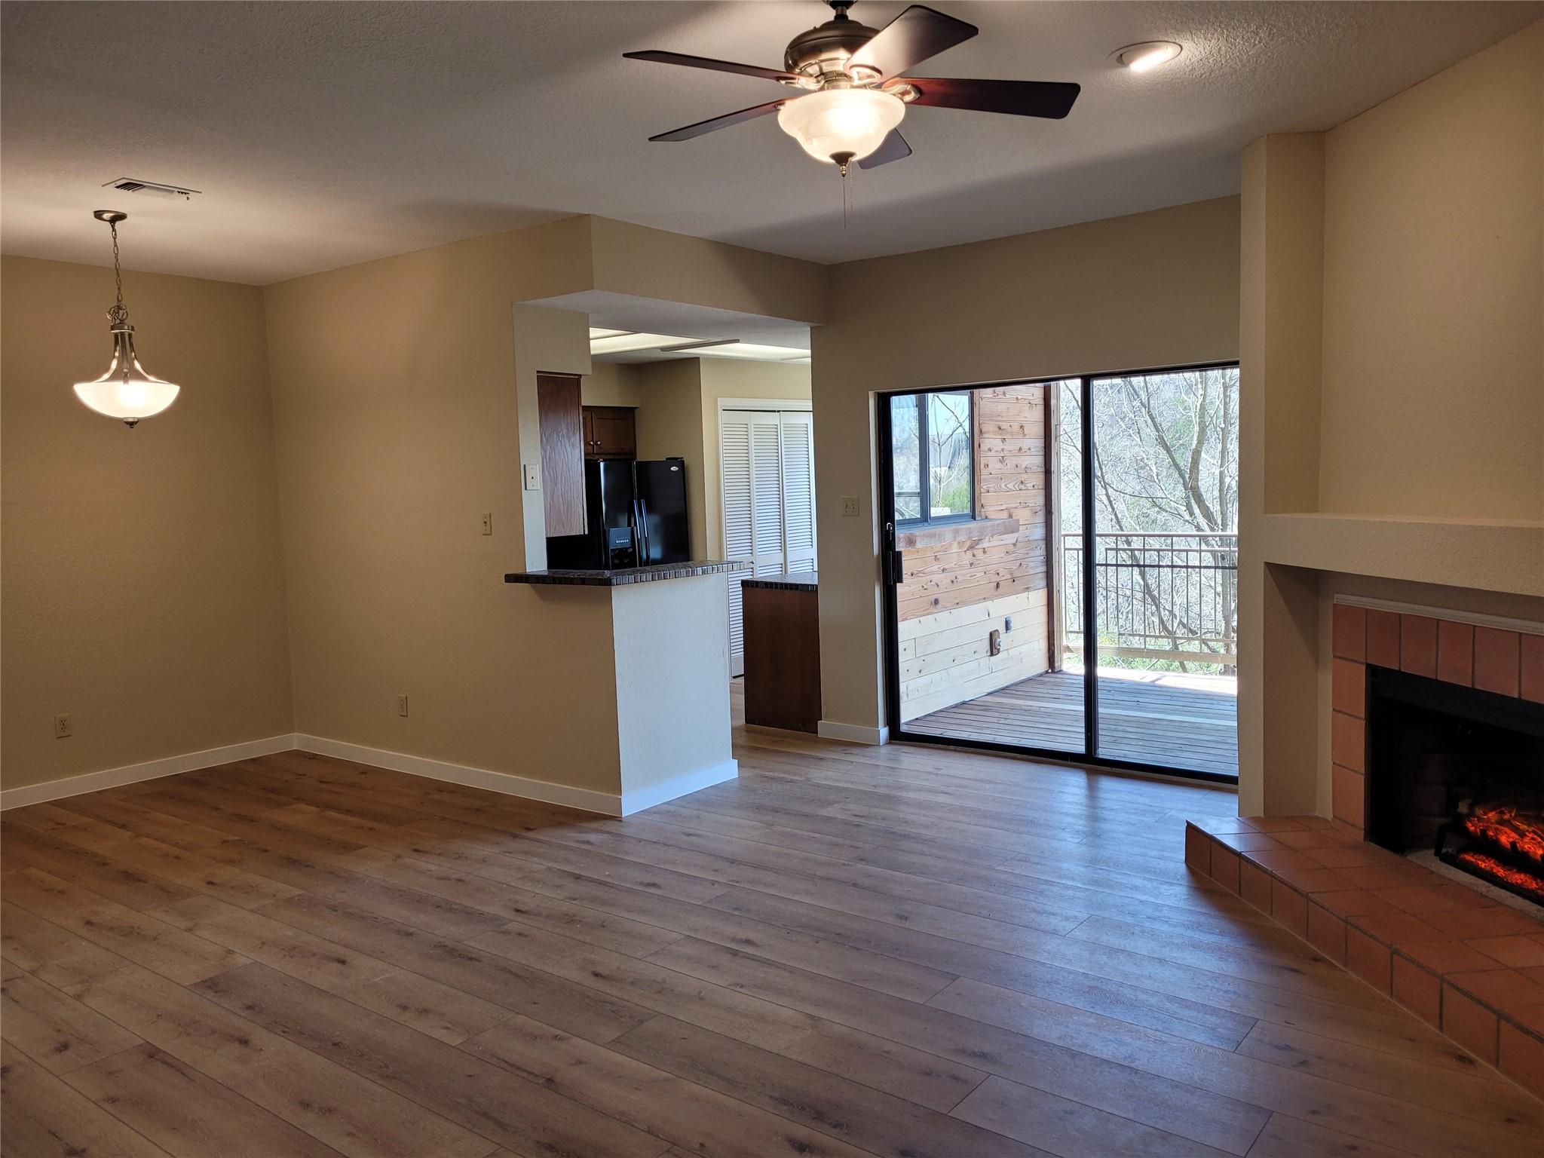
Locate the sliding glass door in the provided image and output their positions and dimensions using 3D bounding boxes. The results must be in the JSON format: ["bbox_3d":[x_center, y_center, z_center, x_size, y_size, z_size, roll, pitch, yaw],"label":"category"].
[{"bbox_3d":[1.650,-0.030,5.957,2.436,2.005,0.110,2,6,36],"label":"sliding glass door"}]

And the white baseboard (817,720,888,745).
[{"bbox_3d":[0.482,0.893,6.792,0.435,0.099,0.105,2,6,36],"label":"white baseboard"}]

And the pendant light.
[{"bbox_3d":[-2.773,-1.097,4.942,0.400,0.898,0.400,2,6,36],"label":"pendant light"}]

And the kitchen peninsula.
[{"bbox_3d":[-0.679,0.504,5.781,0.685,1.121,0.970,2,6,36],"label":"kitchen peninsula"}]

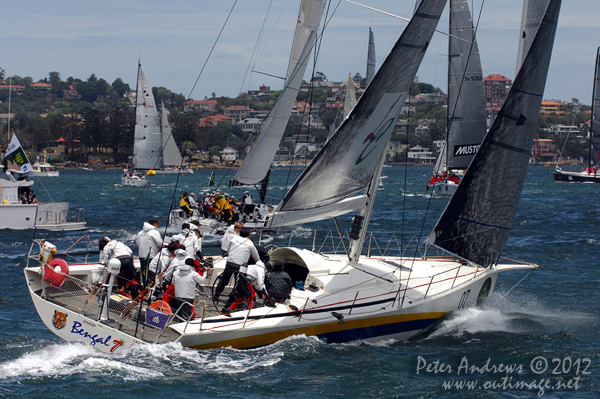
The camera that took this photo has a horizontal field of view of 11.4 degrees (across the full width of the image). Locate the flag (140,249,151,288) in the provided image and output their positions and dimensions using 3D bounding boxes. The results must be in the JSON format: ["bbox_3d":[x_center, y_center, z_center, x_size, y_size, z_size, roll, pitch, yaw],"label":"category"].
[{"bbox_3d":[-2.970,1.331,57.800,0.140,0.800,0.400,10,3,5],"label":"flag"}]

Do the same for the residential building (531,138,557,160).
[{"bbox_3d":[154.751,-31.776,1905.000,16.500,13.500,13.000,0,1,0],"label":"residential building"}]

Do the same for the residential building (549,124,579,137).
[{"bbox_3d":[159.133,-41.435,1800.000,18.500,7.300,12.000,0,1,0],"label":"residential building"}]

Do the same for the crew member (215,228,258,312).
[{"bbox_3d":[-1.208,1.360,57.000,0.650,1.600,0.680,1,1,37],"label":"crew member"}]

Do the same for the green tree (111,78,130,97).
[{"bbox_3d":[-107.790,-66.656,1800.000,11.500,12.500,11.500,0,1,0],"label":"green tree"}]

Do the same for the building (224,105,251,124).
[{"bbox_3d":[-38.265,-52.460,1850.000,17.800,11.500,12.000,0,1,0],"label":"building"}]

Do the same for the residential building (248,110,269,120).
[{"bbox_3d":[-28.108,-57.588,2055.000,14.000,6.800,11.000,0,1,0],"label":"residential building"}]

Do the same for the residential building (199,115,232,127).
[{"bbox_3d":[-50.475,-46.467,1780.000,20.000,7.800,13.000,0,1,0],"label":"residential building"}]

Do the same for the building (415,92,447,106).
[{"bbox_3d":[89.467,-68.557,2055.000,21.500,9.500,13.000,0,1,0],"label":"building"}]

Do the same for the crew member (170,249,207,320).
[{"bbox_3d":[-2.201,1.743,59.700,0.650,1.300,0.700,0,1,23],"label":"crew member"}]

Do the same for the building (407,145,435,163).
[{"bbox_3d":[69.191,-25.663,1700.000,16.000,10.000,12.000,0,1,0],"label":"building"}]

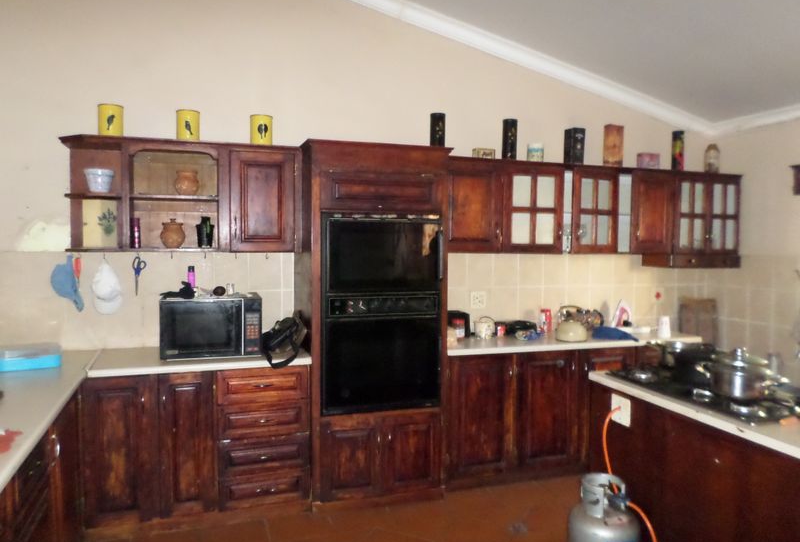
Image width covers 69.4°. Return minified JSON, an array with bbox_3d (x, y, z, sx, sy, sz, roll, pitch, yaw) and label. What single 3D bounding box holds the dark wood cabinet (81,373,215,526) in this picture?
[{"bbox_3d":[-1.314,0.855,3.101,0.602,0.733,0.617,0,1,-18],"label":"dark wood cabinet"}]

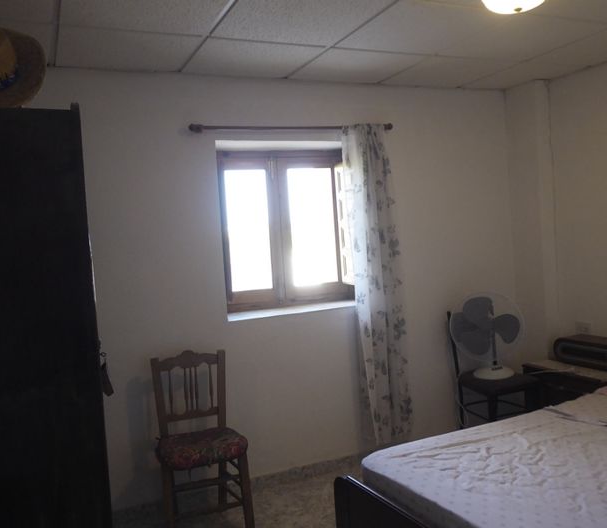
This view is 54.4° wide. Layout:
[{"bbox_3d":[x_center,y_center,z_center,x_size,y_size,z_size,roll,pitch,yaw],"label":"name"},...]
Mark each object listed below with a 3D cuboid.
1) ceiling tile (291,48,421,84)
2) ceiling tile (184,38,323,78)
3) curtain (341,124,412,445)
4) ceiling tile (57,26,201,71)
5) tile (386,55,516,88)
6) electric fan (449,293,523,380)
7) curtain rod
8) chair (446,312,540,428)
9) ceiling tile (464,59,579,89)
[{"bbox_3d":[0.290,-1.064,3.175,0.590,0.020,0.560,-5,3,-24],"label":"ceiling tile"},{"bbox_3d":[-0.256,-1.017,2.931,0.590,0.020,0.560,-5,3,-24],"label":"ceiling tile"},{"bbox_3d":[0.439,0.138,3.471,0.360,1.900,0.130,-5,3,-24],"label":"curtain"},{"bbox_3d":[-0.802,-0.970,2.687,0.590,0.020,0.560,-5,3,-24],"label":"ceiling tile"},{"bbox_3d":[0.837,-1.111,3.419,0.590,0.020,0.560,-5,3,-24],"label":"tile"},{"bbox_3d":[1.143,0.441,3.630,0.430,0.530,0.290,-3,3,10],"label":"electric fan"},{"bbox_3d":[-0.028,-0.760,3.278,1.232,0.045,0.060,-6,4,-24],"label":"curtain rod"},{"bbox_3d":[1.196,0.714,3.673,0.390,0.875,0.420,-5,3,-24],"label":"chair"},{"bbox_3d":[1.342,-1.154,3.645,0.500,0.020,0.560,-5,3,-24],"label":"ceiling tile"}]

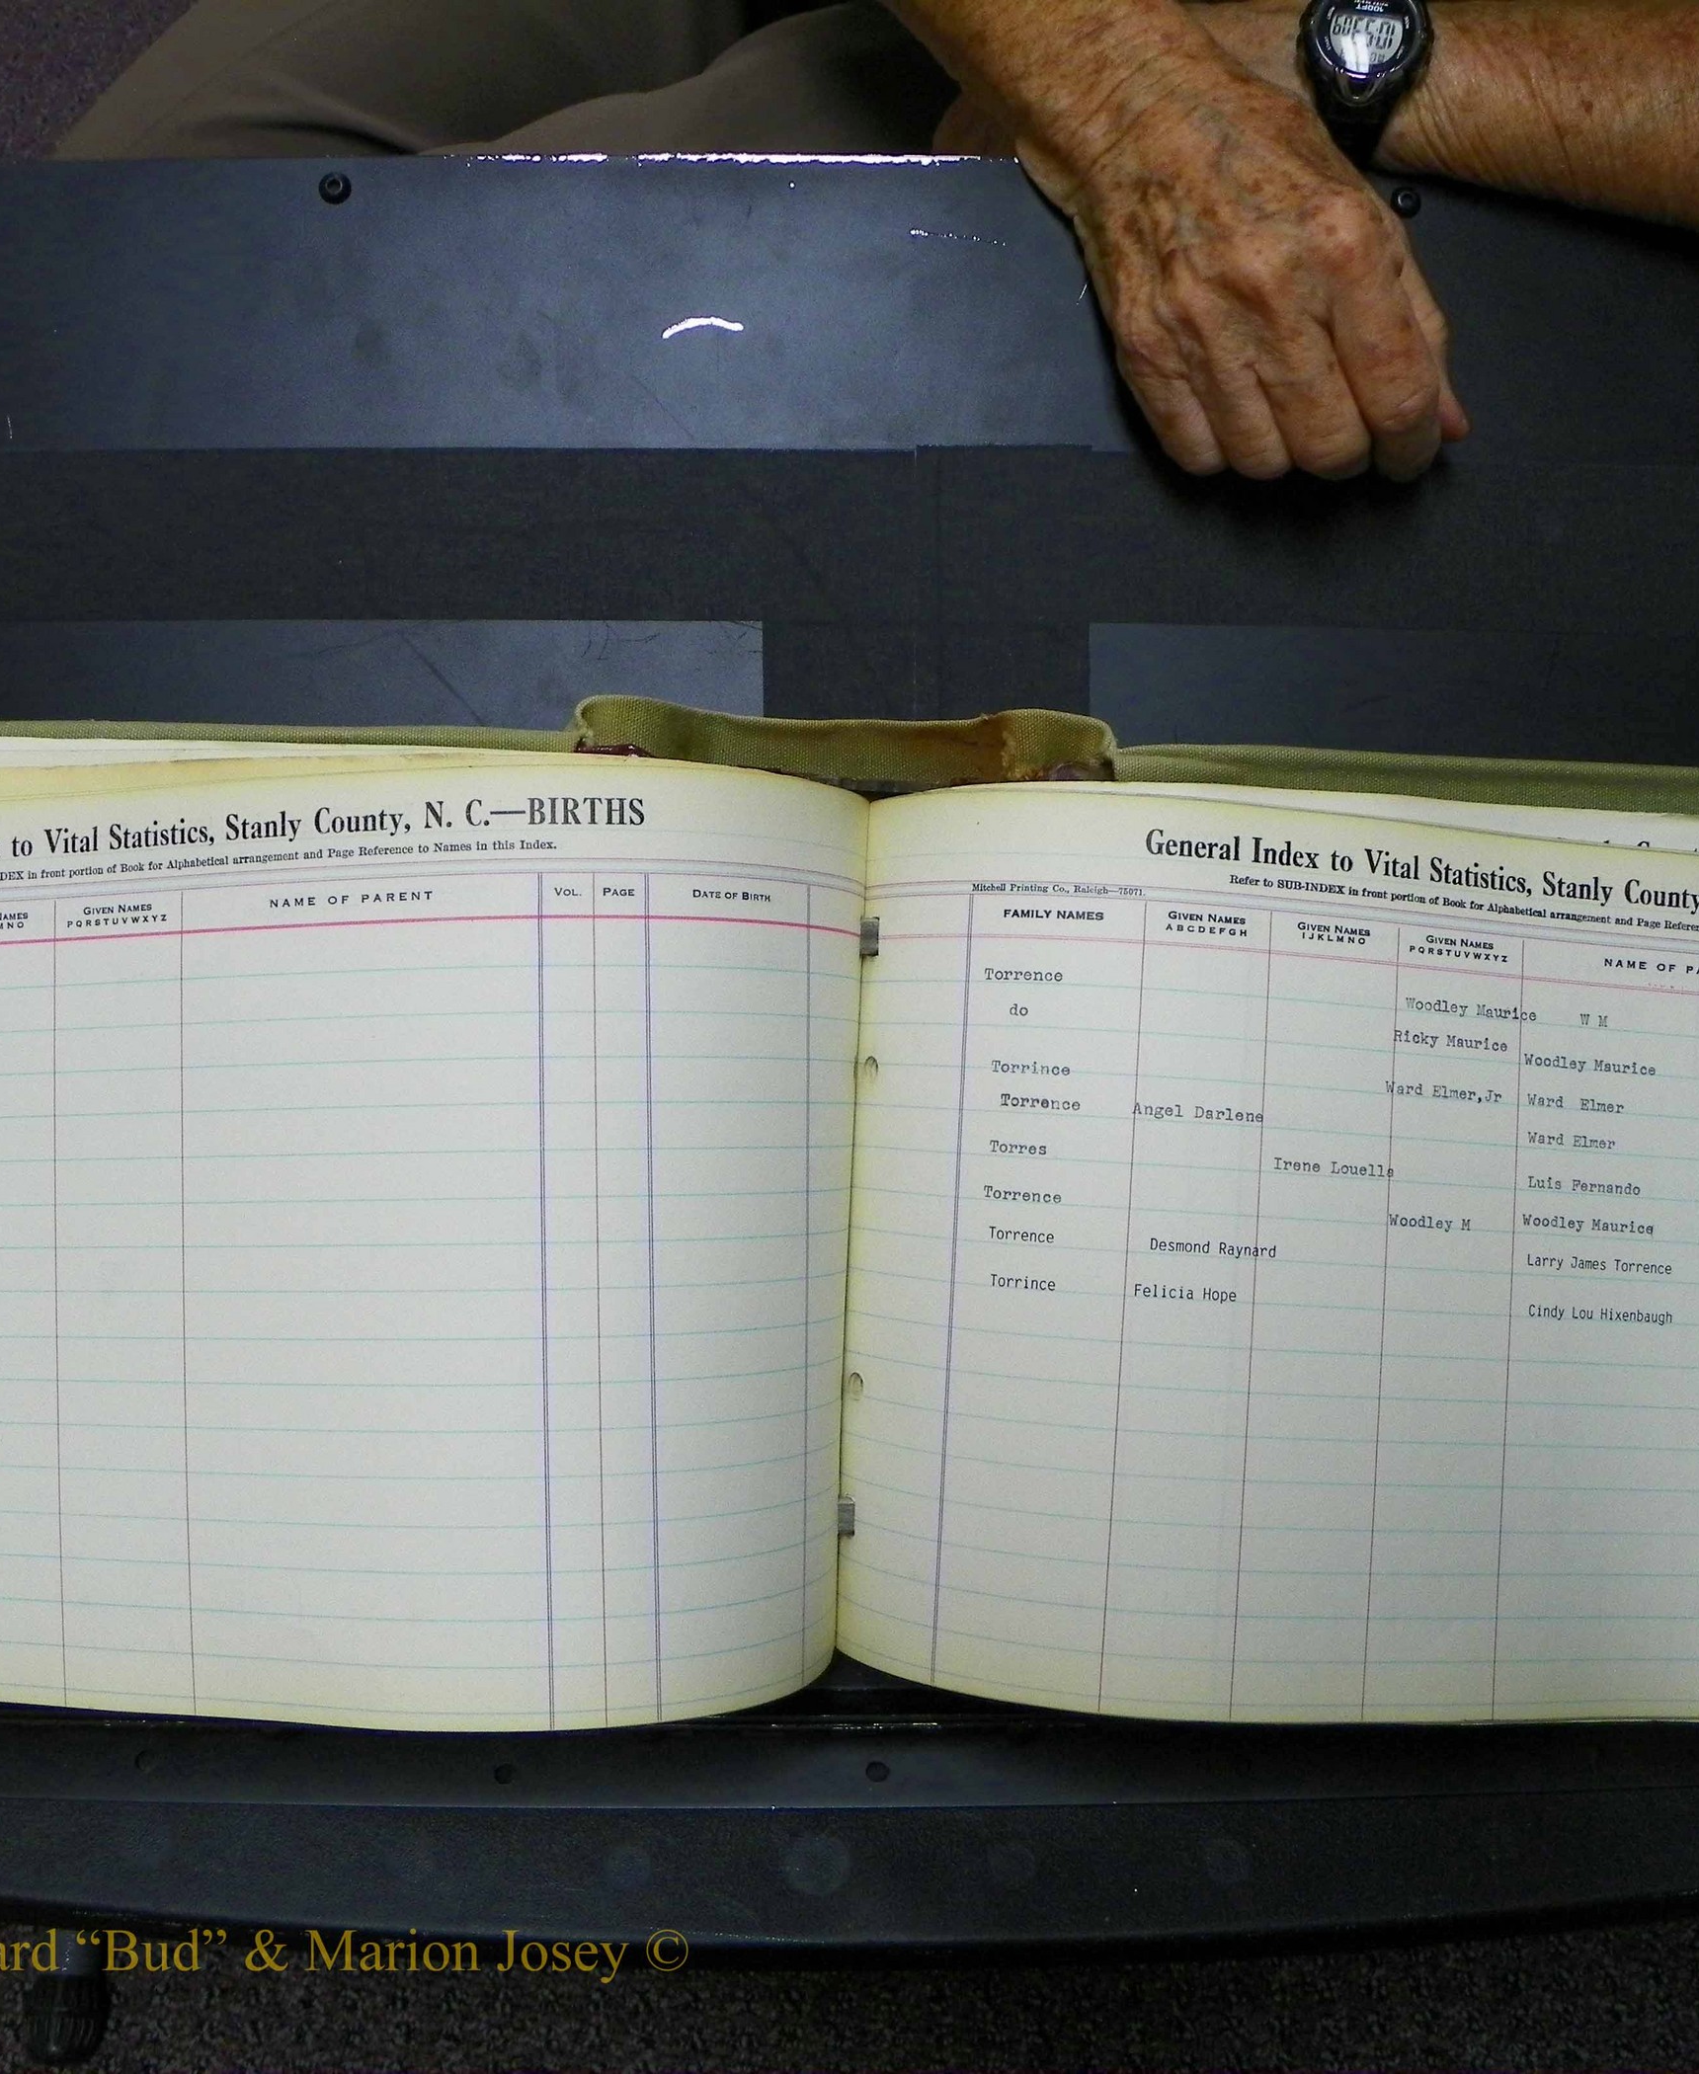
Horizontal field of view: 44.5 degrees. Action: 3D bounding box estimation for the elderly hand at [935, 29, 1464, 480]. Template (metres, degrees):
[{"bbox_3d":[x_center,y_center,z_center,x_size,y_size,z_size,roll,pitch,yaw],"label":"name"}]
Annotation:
[{"bbox_3d":[0.115,-0.224,0.610,0.095,0.070,0.155,-32,90,0],"label":"elderly hand"}]

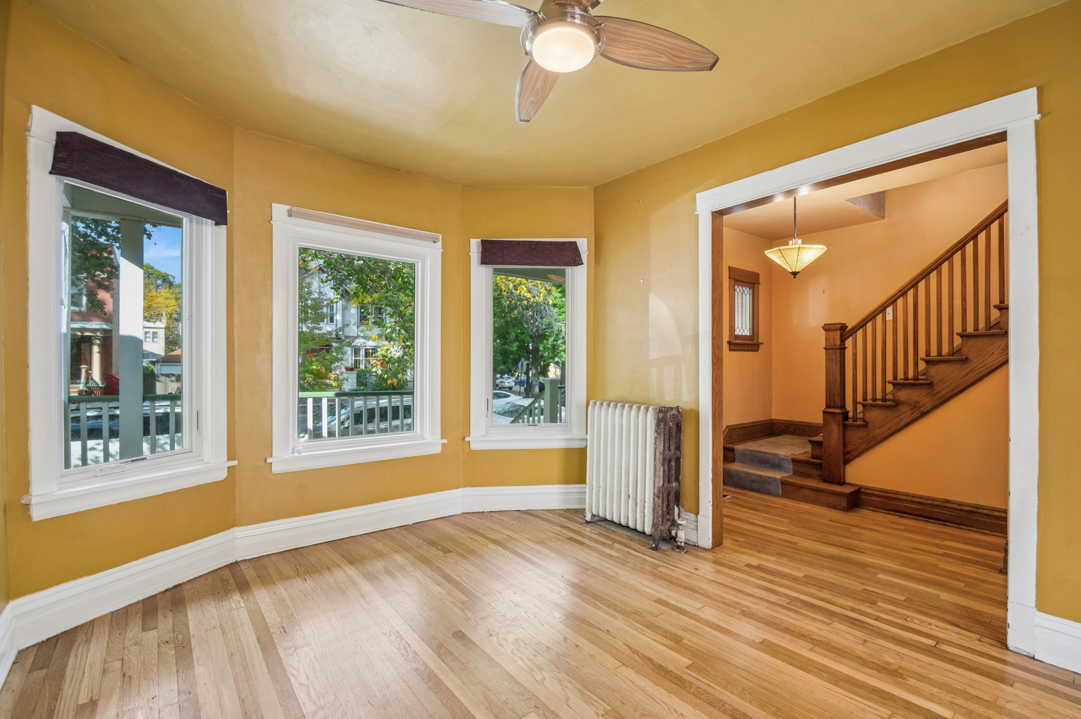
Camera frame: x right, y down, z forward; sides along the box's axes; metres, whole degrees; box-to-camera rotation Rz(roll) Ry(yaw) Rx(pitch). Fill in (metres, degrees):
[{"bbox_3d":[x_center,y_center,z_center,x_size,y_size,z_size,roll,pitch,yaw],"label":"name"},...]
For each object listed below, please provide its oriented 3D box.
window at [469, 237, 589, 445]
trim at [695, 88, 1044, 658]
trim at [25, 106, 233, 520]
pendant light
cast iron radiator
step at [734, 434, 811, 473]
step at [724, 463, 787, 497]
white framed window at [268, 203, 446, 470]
[{"bbox_3d":[-0.112,-0.147,3.934,1.070,1.833,0.117,0,0,-6],"label":"window"},{"bbox_3d":[1.657,0.057,2.599,0.072,2.495,1.655,0,0,-41],"label":"trim"},{"bbox_3d":[-2.158,-0.176,2.462,0.117,1.853,0.950,0,0,19],"label":"trim"},{"bbox_3d":[2.030,-1.100,3.593,0.435,0.880,0.435,0,0,-40],"label":"pendant light"},{"bbox_3d":[0.678,0.819,3.425,0.294,0.972,0.770,0,0,-40],"label":"cast iron radiator"},{"bbox_3d":[2.768,1.029,5.045,1.207,0.187,0.639,0,0,-40],"label":"step"},{"bbox_3d":[2.216,1.212,4.606,0.281,0.185,0.595,0,0,-40],"label":"step"},{"bbox_3d":[-1.325,-0.147,3.424,1.288,1.833,0.117,0,0,-35],"label":"white framed window"}]

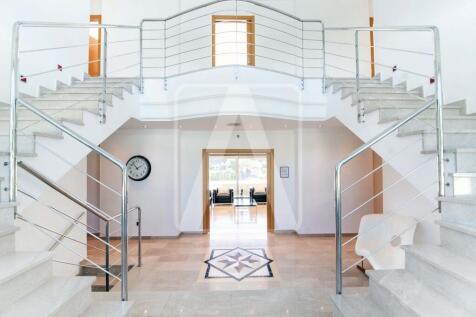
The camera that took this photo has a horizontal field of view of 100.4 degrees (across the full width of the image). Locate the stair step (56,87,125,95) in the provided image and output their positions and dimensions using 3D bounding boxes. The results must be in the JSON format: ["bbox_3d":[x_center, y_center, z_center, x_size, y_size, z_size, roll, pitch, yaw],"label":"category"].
[{"bbox_3d":[-2.295,-0.998,3.209,1.040,0.180,0.300,0,-1,-1],"label":"stair step"}]

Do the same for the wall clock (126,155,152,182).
[{"bbox_3d":[-2.238,0.229,4.481,0.580,0.580,0.060,0,-1,-1],"label":"wall clock"}]

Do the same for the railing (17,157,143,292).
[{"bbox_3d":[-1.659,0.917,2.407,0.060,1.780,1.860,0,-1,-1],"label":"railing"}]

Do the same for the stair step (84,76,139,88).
[{"bbox_3d":[-2.303,-1.364,3.754,1.040,0.180,0.300,0,-1,-1],"label":"stair step"}]

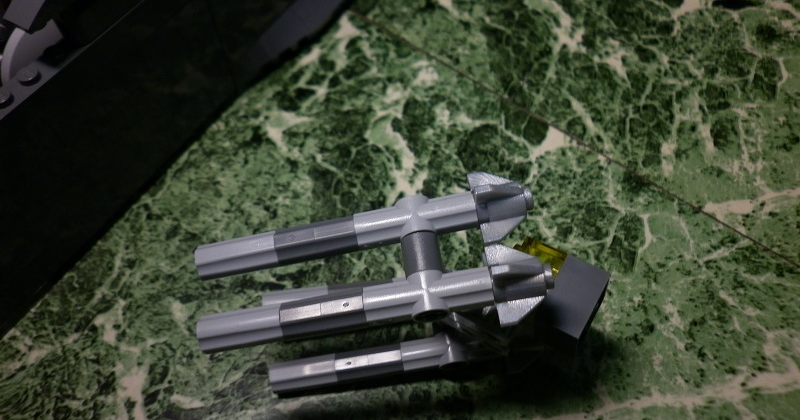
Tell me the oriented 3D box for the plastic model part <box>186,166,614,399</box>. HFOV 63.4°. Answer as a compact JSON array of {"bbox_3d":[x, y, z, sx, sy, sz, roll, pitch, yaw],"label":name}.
[{"bbox_3d":[0.004,0.018,0.140,0.084,0.051,0.032,-10,61,2],"label":"plastic model part"}]

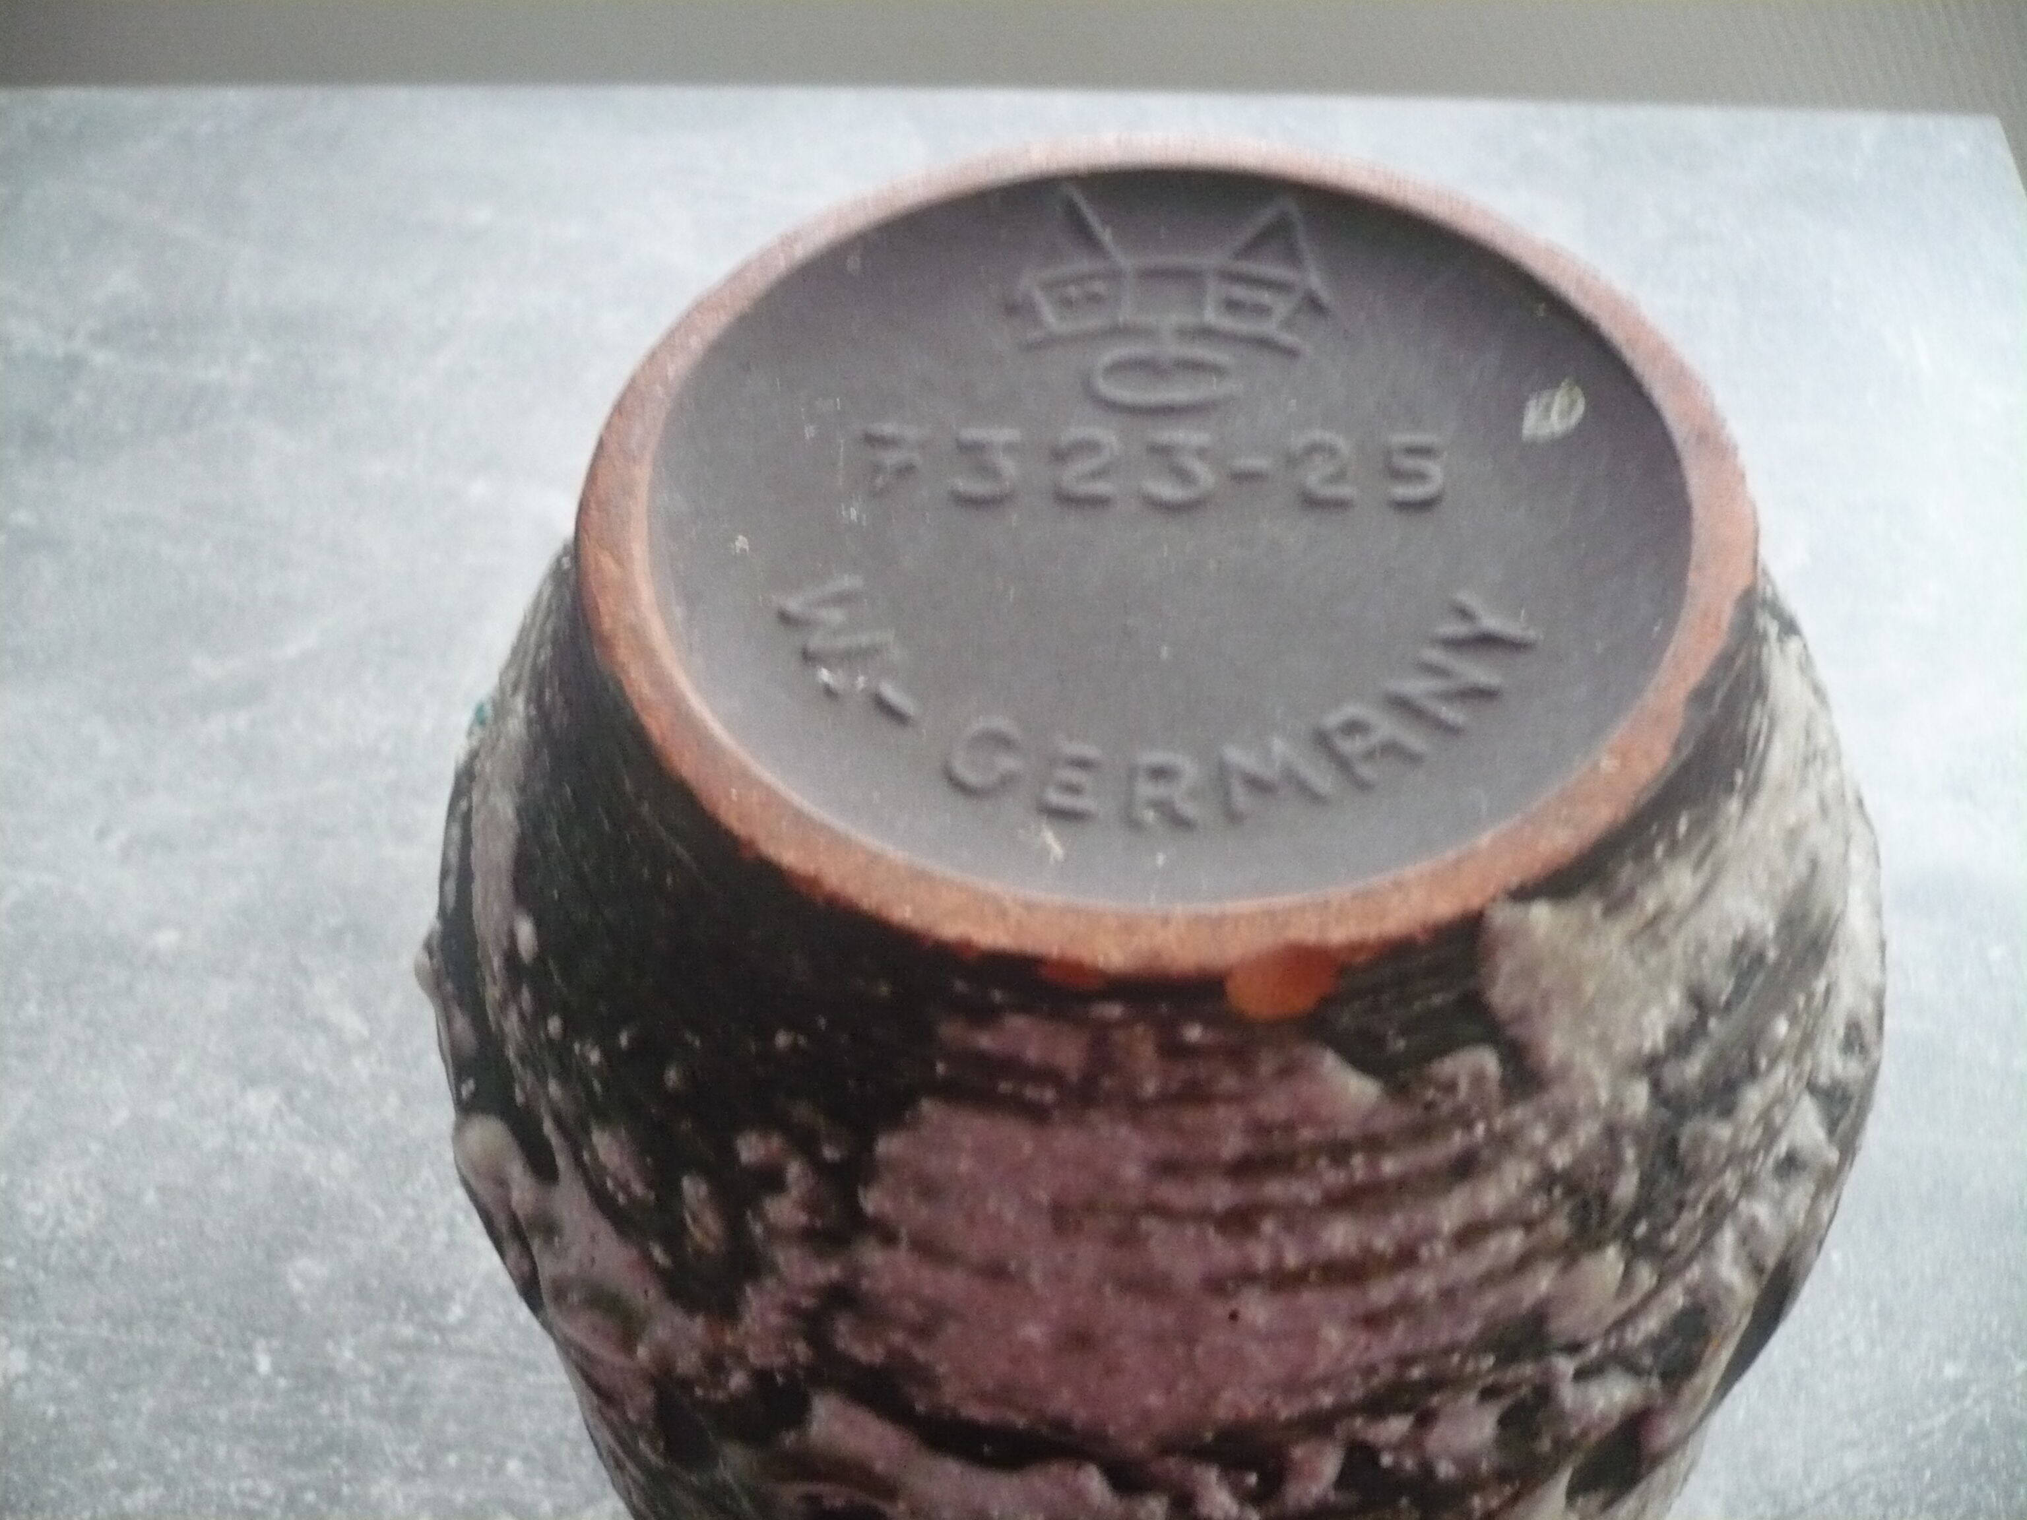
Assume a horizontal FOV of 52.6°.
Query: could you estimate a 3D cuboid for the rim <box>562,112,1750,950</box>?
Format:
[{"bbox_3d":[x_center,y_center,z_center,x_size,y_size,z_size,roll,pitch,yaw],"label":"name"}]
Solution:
[{"bbox_3d":[0.011,-0.019,0.155,0.086,0.008,0.086,-3,52,0],"label":"rim"}]

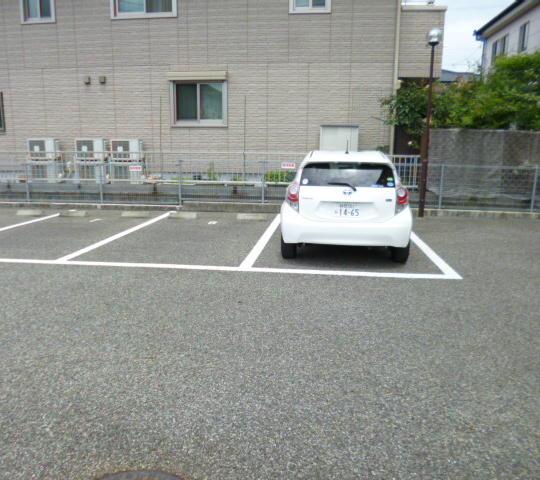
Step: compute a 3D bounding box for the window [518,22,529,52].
[{"bbox_3d":[8.744,-6.969,15.290,0.100,0.880,0.720,1,12,7],"label":"window"}]

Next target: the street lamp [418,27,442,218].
[{"bbox_3d":[3.323,-2.395,9.344,0.340,3.850,0.340,2,12,8],"label":"street lamp"}]

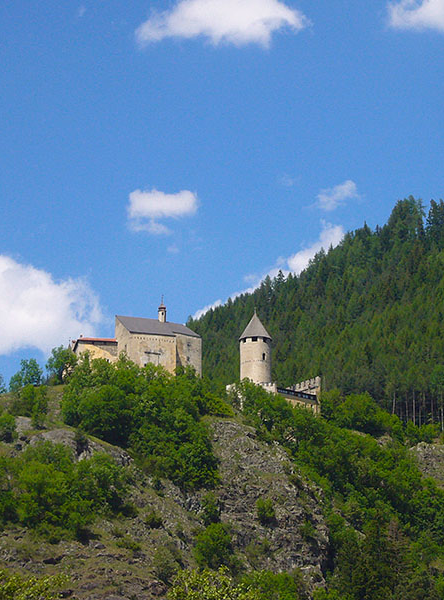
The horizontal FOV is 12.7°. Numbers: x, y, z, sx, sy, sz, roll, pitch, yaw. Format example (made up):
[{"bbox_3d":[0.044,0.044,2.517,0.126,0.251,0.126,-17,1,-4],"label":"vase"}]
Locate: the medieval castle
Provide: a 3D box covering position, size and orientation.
[{"bbox_3d":[-7.870,16.936,550.000,62.000,29.000,36.000,3,-12,-15],"label":"medieval castle"}]

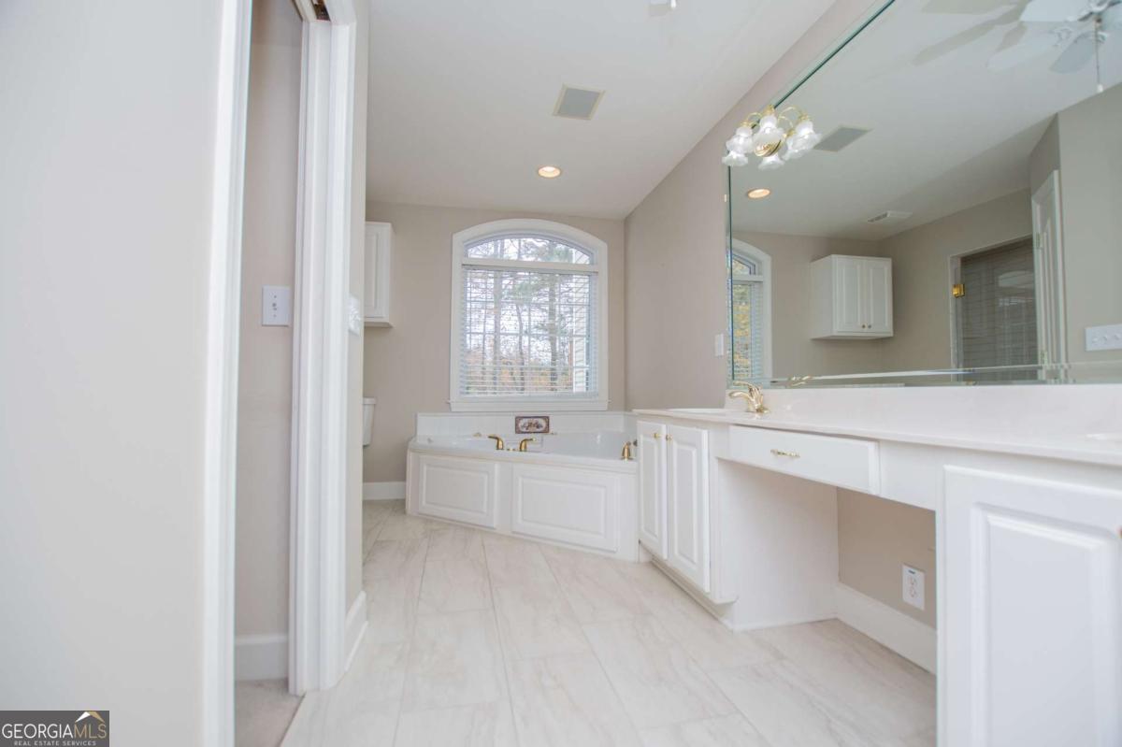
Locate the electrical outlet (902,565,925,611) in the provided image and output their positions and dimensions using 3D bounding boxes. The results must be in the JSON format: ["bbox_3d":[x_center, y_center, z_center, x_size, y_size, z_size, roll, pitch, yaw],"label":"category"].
[{"bbox_3d":[1.145,0.700,1.527,0.012,0.118,0.075,0,-3,-12],"label":"electrical outlet"}]

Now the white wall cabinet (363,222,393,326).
[{"bbox_3d":[-1.677,-0.765,3.644,0.700,0.770,0.290,0,-3,-12],"label":"white wall cabinet"}]

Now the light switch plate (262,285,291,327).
[{"bbox_3d":[-0.891,-0.210,1.451,0.076,0.122,0.012,0,-3,-12],"label":"light switch plate"}]

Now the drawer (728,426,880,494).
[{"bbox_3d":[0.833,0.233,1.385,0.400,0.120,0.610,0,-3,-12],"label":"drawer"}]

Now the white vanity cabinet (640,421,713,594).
[{"bbox_3d":[0.737,0.576,2.151,0.530,0.720,0.760,0,-3,-12],"label":"white vanity cabinet"}]

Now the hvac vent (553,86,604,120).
[{"bbox_3d":[0.091,-1.456,2.541,0.225,0.020,0.265,0,-3,-12],"label":"hvac vent"}]

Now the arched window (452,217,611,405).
[{"bbox_3d":[-0.253,-0.519,4.100,1.380,1.680,0.110,0,-3,-12],"label":"arched window"}]

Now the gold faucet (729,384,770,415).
[{"bbox_3d":[0.859,0.118,2.163,0.175,0.135,0.140,0,-3,-12],"label":"gold faucet"}]

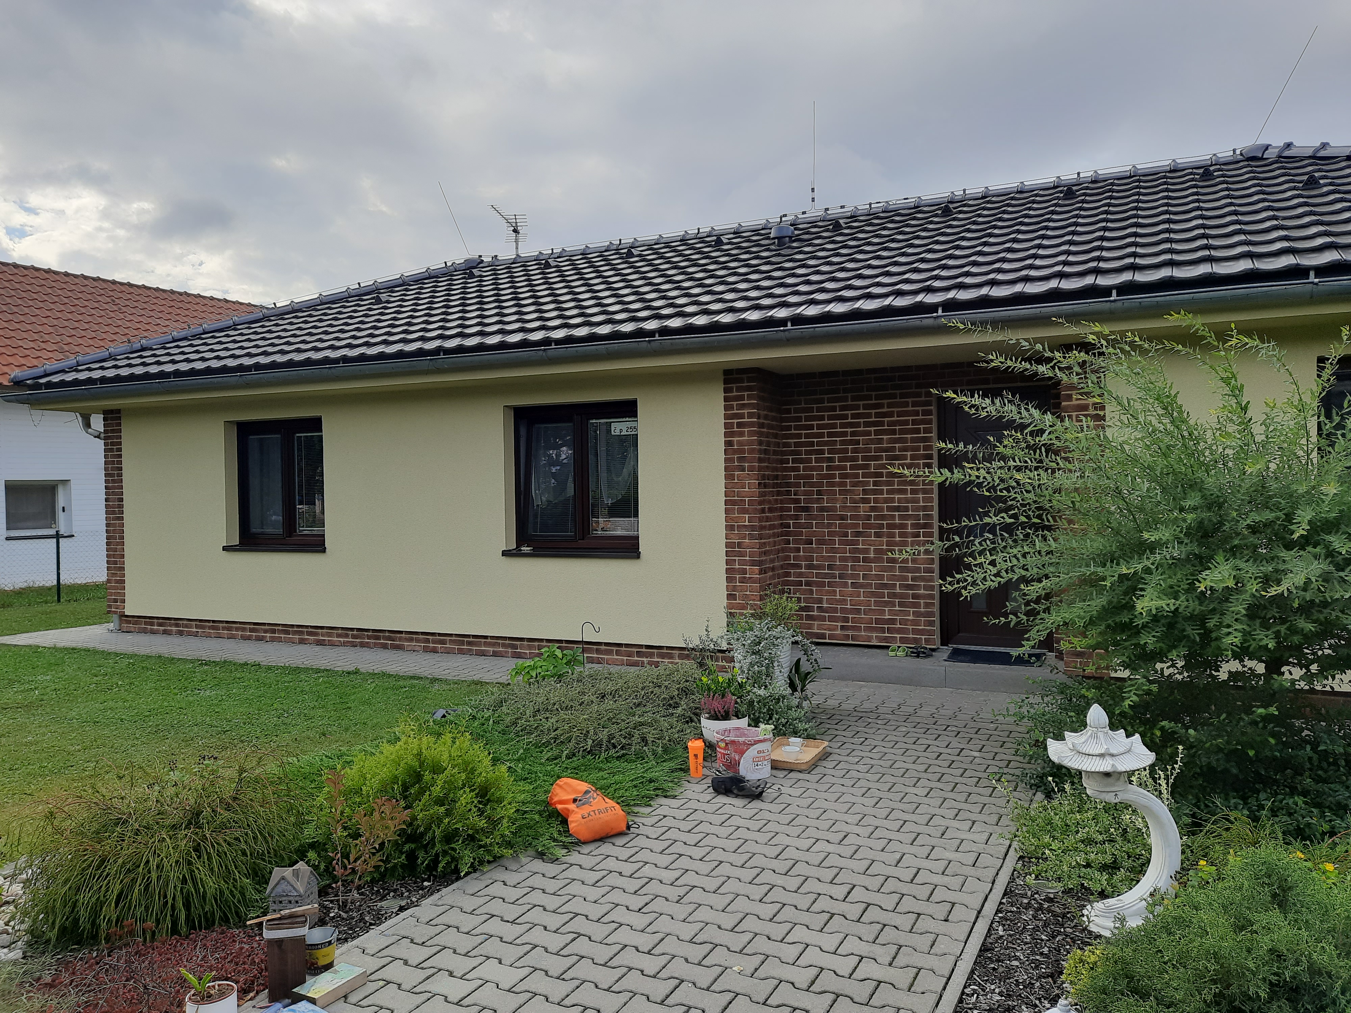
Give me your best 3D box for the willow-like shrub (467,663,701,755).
[{"bbox_3d":[-0.670,1.305,6.936,1.780,0.410,1.250,0,1,24],"label":"willow-like shrub"}]

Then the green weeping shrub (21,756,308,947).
[{"bbox_3d":[-2.220,1.370,4.220,1.140,0.550,1.060,-1,1,0],"label":"green weeping shrub"}]

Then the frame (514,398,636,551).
[{"bbox_3d":[-0.919,-0.286,9.419,1.480,1.400,0.130,0,1,24],"label":"frame"}]

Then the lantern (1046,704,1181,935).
[{"bbox_3d":[1.663,1.156,3.663,0.530,0.840,0.410,-1,1,-9],"label":"lantern"}]

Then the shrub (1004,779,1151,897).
[{"bbox_3d":[1.779,1.365,4.329,0.660,0.380,0.750,0,1,24],"label":"shrub"}]

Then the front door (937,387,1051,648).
[{"bbox_3d":[2.829,0.110,8.649,0.979,2.323,0.100,0,1,24],"label":"front door"}]

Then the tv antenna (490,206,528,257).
[{"bbox_3d":[-2.208,-3.656,12.826,0.320,0.720,1.250,-1,1,5],"label":"tv antenna"}]

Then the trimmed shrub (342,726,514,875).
[{"bbox_3d":[-1.160,1.311,4.602,0.860,0.590,0.840,-1,1,0],"label":"trimmed shrub"}]

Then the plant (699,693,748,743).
[{"bbox_3d":[0.305,1.330,6.120,0.290,0.340,0.290,-1,1,0],"label":"plant"}]

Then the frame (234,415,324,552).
[{"bbox_3d":[-4.364,-0.262,10.965,1.480,1.400,0.130,0,1,24],"label":"frame"}]

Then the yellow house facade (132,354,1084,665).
[{"bbox_3d":[-1.886,0.097,9.985,10.850,2.600,0.600,0,1,24],"label":"yellow house facade"}]

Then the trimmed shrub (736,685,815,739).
[{"bbox_3d":[0.705,1.354,6.713,0.570,0.320,0.550,0,1,24],"label":"trimmed shrub"}]

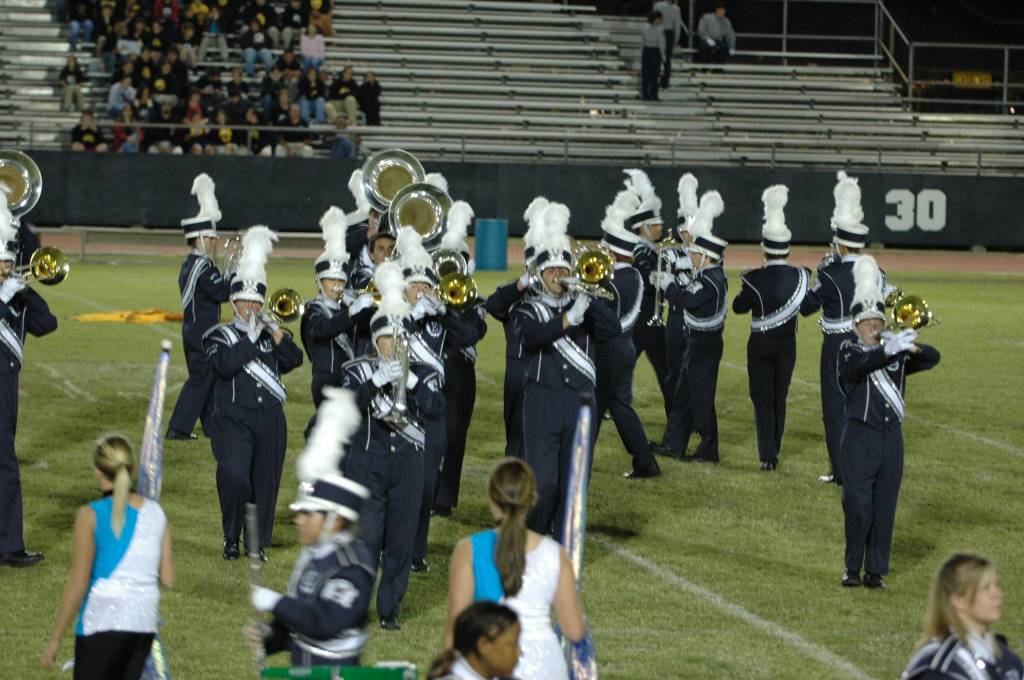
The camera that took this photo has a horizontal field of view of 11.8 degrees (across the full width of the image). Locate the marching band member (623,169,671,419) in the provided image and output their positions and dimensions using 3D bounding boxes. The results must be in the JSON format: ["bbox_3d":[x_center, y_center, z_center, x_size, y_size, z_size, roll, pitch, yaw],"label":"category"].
[{"bbox_3d":[1.037,-0.273,38.342,0.520,2.100,0.500,2,4,17],"label":"marching band member"}]

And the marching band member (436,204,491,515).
[{"bbox_3d":[-0.360,0.118,33.274,0.520,2.100,0.500,1,4,-6],"label":"marching band member"}]

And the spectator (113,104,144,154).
[{"bbox_3d":[-6.944,-3.703,89.500,0.560,1.150,0.720,1,4,-11],"label":"spectator"}]

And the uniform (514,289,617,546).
[{"bbox_3d":[0.346,0.505,31.369,0.620,1.570,0.460,0,4,-15],"label":"uniform"}]

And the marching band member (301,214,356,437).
[{"bbox_3d":[-1.170,0.180,32.264,0.550,2.090,0.520,-1,4,-25],"label":"marching band member"}]

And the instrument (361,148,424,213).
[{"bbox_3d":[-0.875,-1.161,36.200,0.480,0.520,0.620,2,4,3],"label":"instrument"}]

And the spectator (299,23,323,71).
[{"bbox_3d":[-3.682,-5.238,91.000,0.470,1.180,0.680,0,4,-12],"label":"spectator"}]

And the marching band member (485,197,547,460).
[{"bbox_3d":[0.166,-0.008,35.305,0.640,2.036,0.500,0,4,-12],"label":"marching band member"}]

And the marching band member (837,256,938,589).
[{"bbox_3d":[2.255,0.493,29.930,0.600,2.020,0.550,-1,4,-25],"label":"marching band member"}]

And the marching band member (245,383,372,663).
[{"bbox_3d":[-0.771,1.210,19.072,0.520,2.060,0.520,0,4,-20],"label":"marching band member"}]

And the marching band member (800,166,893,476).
[{"bbox_3d":[2.335,-0.080,34.400,0.660,2.150,0.550,0,4,-16],"label":"marching band member"}]

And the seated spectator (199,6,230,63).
[{"bbox_3d":[-5.646,-5.769,93.500,0.560,1.130,0.740,1,4,-11],"label":"seated spectator"}]

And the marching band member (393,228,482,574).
[{"bbox_3d":[-0.465,0.350,30.154,0.620,2.087,0.500,0,4,-12],"label":"marching band member"}]

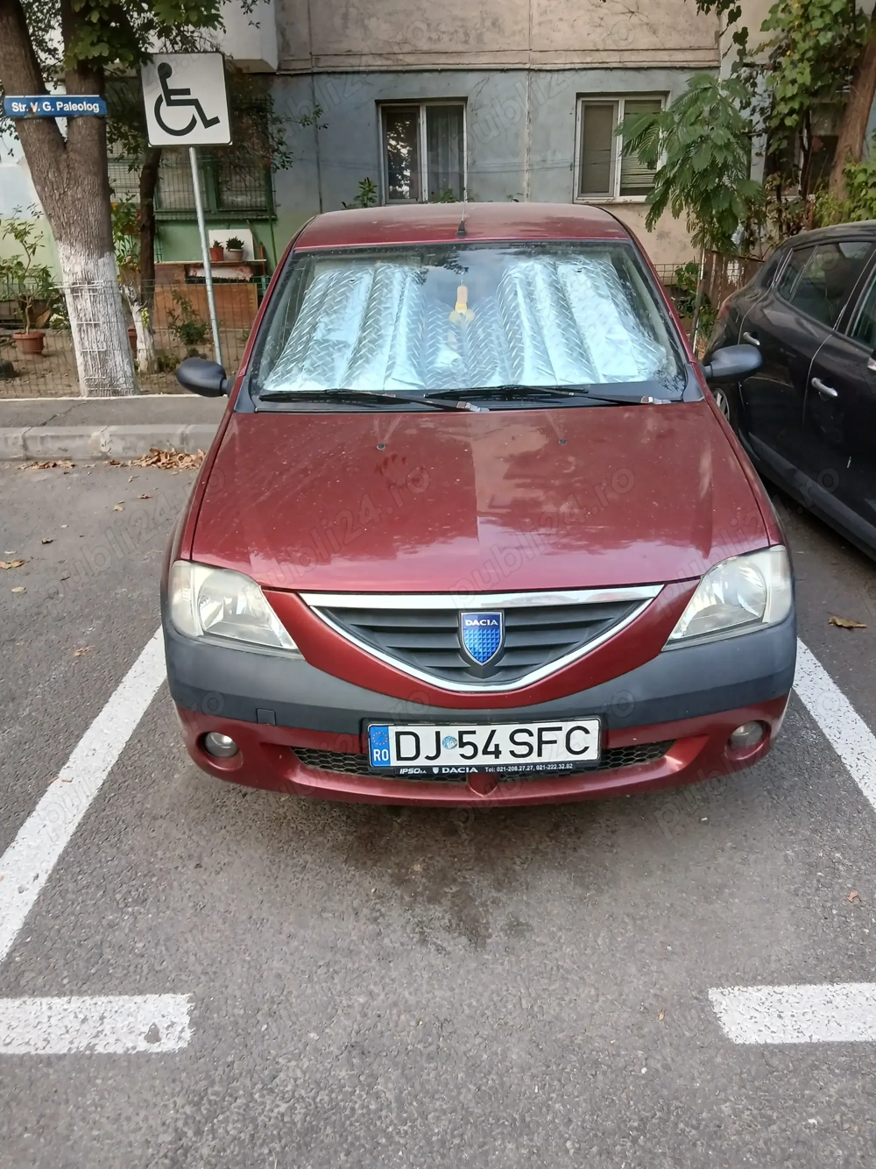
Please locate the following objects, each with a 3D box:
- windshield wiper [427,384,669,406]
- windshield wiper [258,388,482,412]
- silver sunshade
[{"bbox_3d":[0.366,-0.584,2.733,0.780,0.065,0.085,-2,24,-8],"label":"windshield wiper"},{"bbox_3d":[-0.219,-0.576,2.750,0.740,0.065,0.085,5,25,10],"label":"windshield wiper"},{"bbox_3d":[0.091,-0.909,2.956,1.390,0.110,0.740,-1,61,1],"label":"silver sunshade"}]

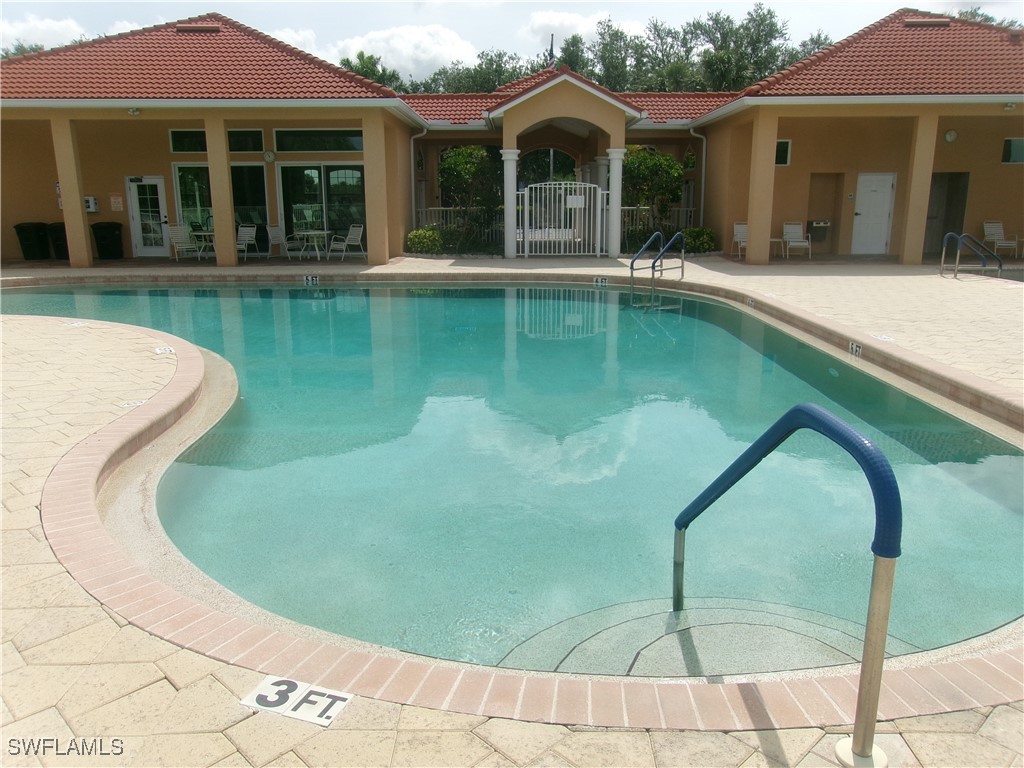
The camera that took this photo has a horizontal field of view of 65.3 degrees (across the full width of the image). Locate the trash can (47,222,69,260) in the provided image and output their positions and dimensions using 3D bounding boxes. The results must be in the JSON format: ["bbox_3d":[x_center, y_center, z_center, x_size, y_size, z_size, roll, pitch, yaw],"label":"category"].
[{"bbox_3d":[-11.634,-3.752,20.879,0.600,0.960,0.680,0,13,0],"label":"trash can"}]

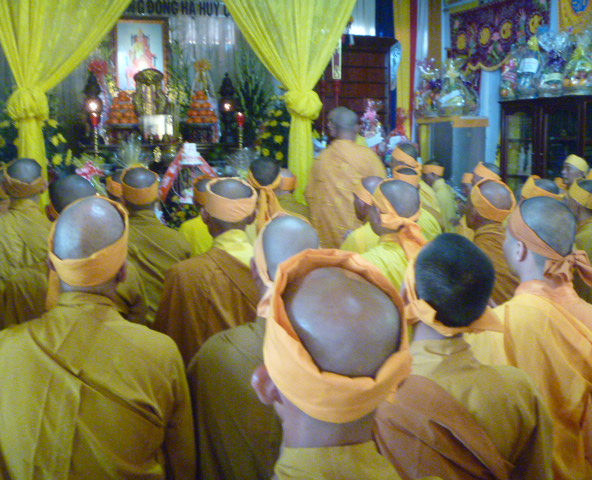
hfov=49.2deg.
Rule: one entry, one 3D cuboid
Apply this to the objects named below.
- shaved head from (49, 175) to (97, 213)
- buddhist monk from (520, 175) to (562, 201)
[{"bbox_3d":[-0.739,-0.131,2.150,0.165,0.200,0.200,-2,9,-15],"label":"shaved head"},{"bbox_3d":[1.206,0.302,3.118,0.500,1.200,0.550,-4,10,-25],"label":"buddhist monk"}]

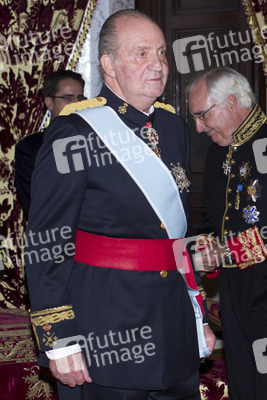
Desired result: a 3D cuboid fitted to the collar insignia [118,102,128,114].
[{"bbox_3d":[-0.030,-0.266,2.580,0.023,0.033,0.005,35,-2,10],"label":"collar insignia"}]

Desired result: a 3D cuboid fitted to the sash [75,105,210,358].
[{"bbox_3d":[0.018,0.095,2.510,0.400,0.730,0.290,-5,7,-40],"label":"sash"}]

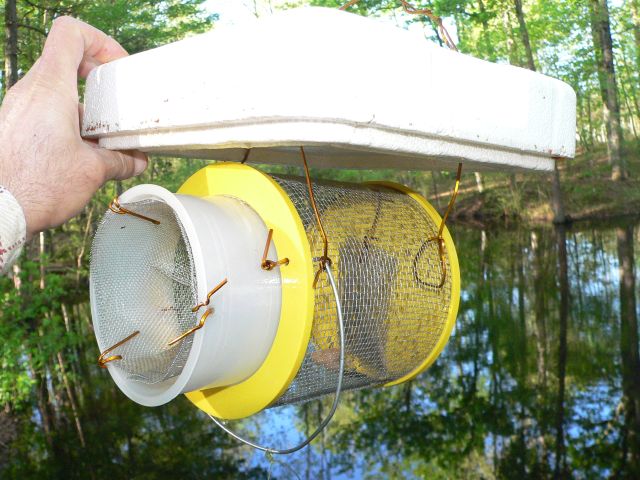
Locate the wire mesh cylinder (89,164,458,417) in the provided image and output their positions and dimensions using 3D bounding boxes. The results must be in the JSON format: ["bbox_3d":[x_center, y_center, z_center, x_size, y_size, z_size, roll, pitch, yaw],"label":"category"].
[{"bbox_3d":[-0.028,0.030,0.428,0.151,0.151,0.195,1,0,44],"label":"wire mesh cylinder"}]

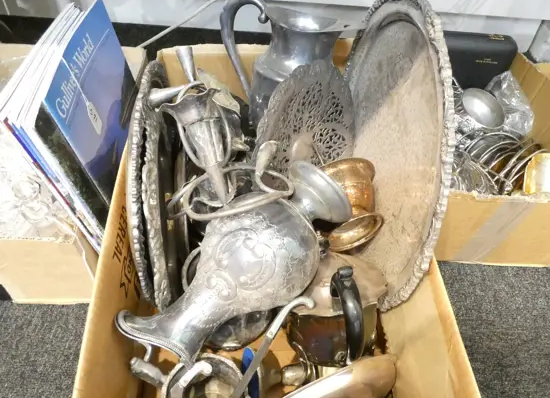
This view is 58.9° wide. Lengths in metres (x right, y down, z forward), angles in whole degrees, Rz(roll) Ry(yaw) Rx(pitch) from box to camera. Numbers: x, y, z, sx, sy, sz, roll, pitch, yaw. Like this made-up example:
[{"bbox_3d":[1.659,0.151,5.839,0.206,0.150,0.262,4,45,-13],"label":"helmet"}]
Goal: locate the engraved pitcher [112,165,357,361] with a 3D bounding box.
[{"bbox_3d":[-0.028,0.089,0.583,0.302,0.127,0.151,-40,77,-20],"label":"engraved pitcher"}]

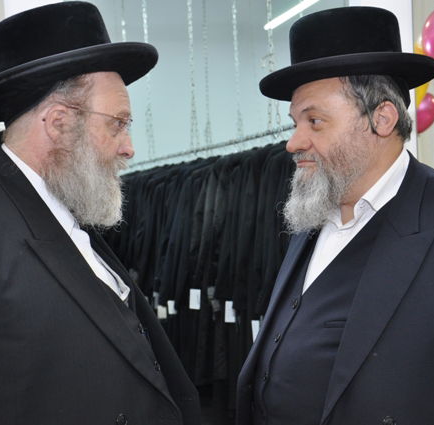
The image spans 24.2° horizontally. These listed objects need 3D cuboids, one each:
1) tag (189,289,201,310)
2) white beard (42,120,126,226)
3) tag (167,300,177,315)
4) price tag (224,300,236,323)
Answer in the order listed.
[{"bbox_3d":[-0.107,0.434,5.050,0.056,0.100,0.005,2,0,-5],"label":"tag"},{"bbox_3d":[-0.238,-0.069,1.830,0.148,0.195,0.150,1,0,-3],"label":"white beard"},{"bbox_3d":[-0.237,0.507,5.400,0.053,0.082,0.005,0,0,-6],"label":"tag"},{"bbox_3d":[0.058,0.451,4.600,0.053,0.098,0.005,1,0,-3],"label":"price tag"}]

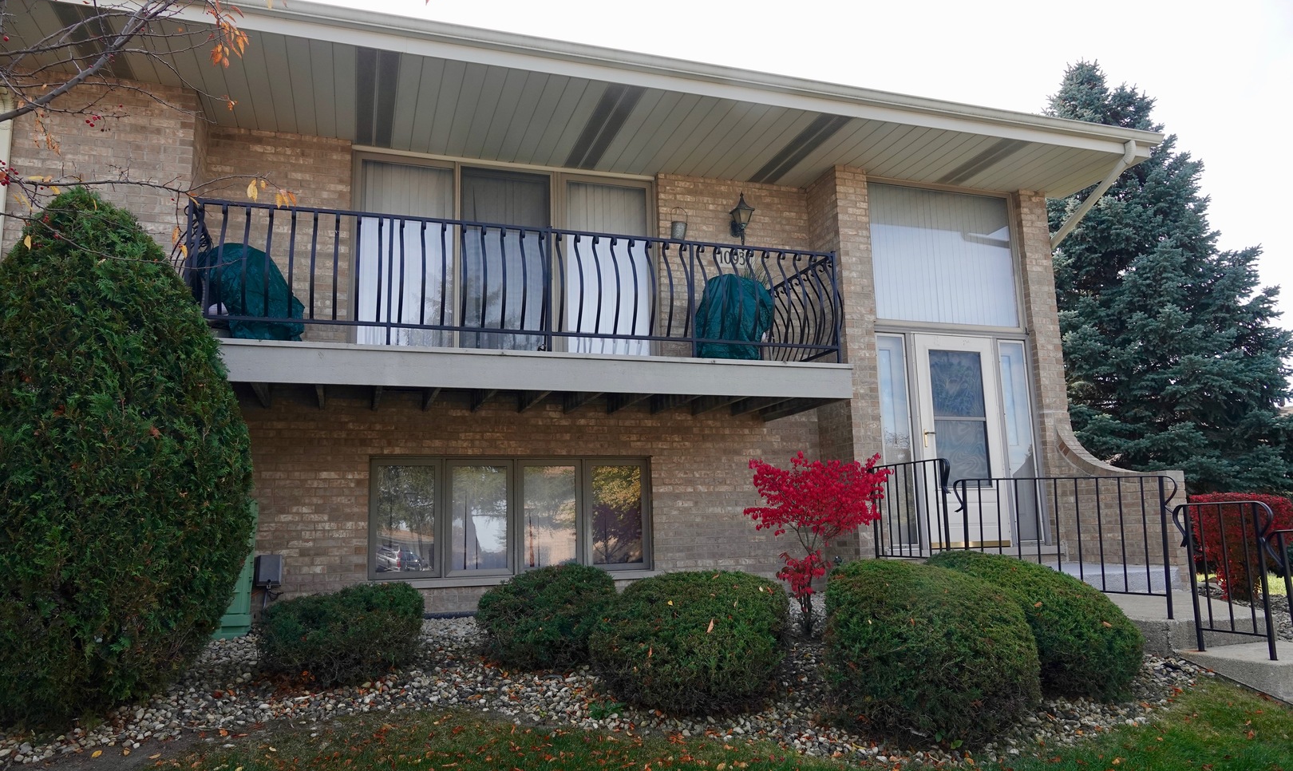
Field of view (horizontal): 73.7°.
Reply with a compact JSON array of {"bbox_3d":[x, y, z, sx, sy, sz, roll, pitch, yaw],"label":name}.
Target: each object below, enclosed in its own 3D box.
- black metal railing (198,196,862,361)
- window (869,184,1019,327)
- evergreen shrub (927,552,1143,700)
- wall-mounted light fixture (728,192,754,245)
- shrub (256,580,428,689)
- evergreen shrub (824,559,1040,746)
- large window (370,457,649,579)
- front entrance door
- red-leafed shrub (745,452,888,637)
[{"bbox_3d":[-0.913,-0.597,6.933,5.020,0.940,1.630,2,-10,-18],"label":"black metal railing"},{"bbox_3d":[3.038,-1.273,8.722,1.741,1.467,0.100,2,-10,-18],"label":"window"},{"bbox_3d":[2.193,1.346,5.030,1.182,0.745,1.242,2,-10,-18],"label":"evergreen shrub"},{"bbox_3d":[0.933,-1.616,8.435,0.234,0.530,0.290,2,-10,-18],"label":"wall-mounted light fixture"},{"bbox_3d":[-1.743,1.403,4.972,0.902,0.521,0.902,2,-10,-18],"label":"shrub"},{"bbox_3d":[1.402,1.280,4.318,0.996,0.802,1.046,2,-10,-18],"label":"evergreen shrub"},{"bbox_3d":[-1.127,1.135,7.482,2.412,0.993,0.100,2,-10,-18],"label":"large window"},{"bbox_3d":[3.083,0.531,8.422,0.931,2.071,0.060,2,-10,-18],"label":"front entrance door"},{"bbox_3d":[1.272,1.136,6.317,1.020,1.260,1.000,2,-10,-18],"label":"red-leafed shrub"}]

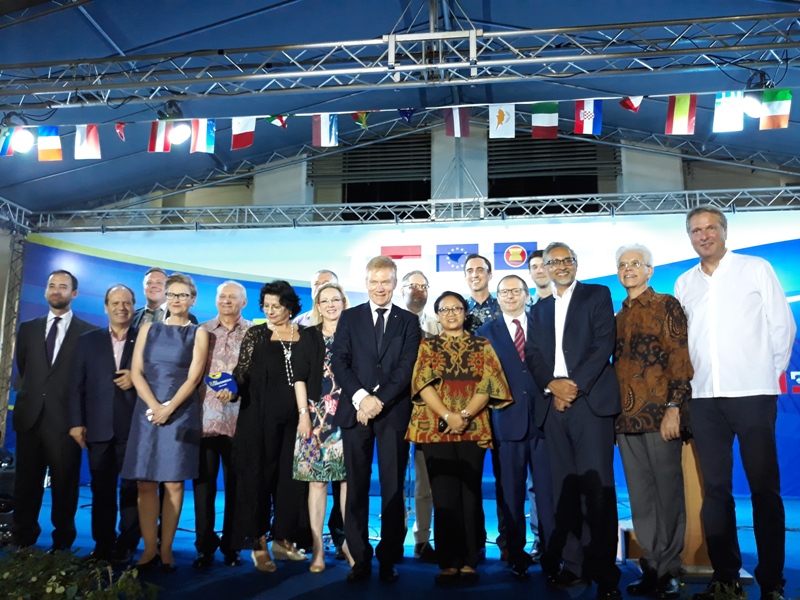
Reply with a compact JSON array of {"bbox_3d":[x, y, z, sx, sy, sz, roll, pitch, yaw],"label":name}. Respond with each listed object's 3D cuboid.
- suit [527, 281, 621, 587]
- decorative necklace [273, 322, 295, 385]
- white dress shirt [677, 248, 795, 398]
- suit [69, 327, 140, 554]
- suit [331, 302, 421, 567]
[{"bbox_3d":[0.920,0.695,3.355,0.490,1.550,0.330,-7,-12,35],"label":"suit"},{"bbox_3d":[-0.719,0.308,3.807,0.130,0.370,0.130,3,-10,-18],"label":"decorative necklace"},{"bbox_3d":[1.728,0.130,3.310,0.550,0.780,0.330,-8,-13,41],"label":"white dress shirt"},{"bbox_3d":[-1.742,0.863,3.937,0.470,1.390,0.300,2,-10,-12],"label":"suit"},{"bbox_3d":[-0.135,0.737,3.544,0.490,1.480,0.320,0,-10,0],"label":"suit"}]

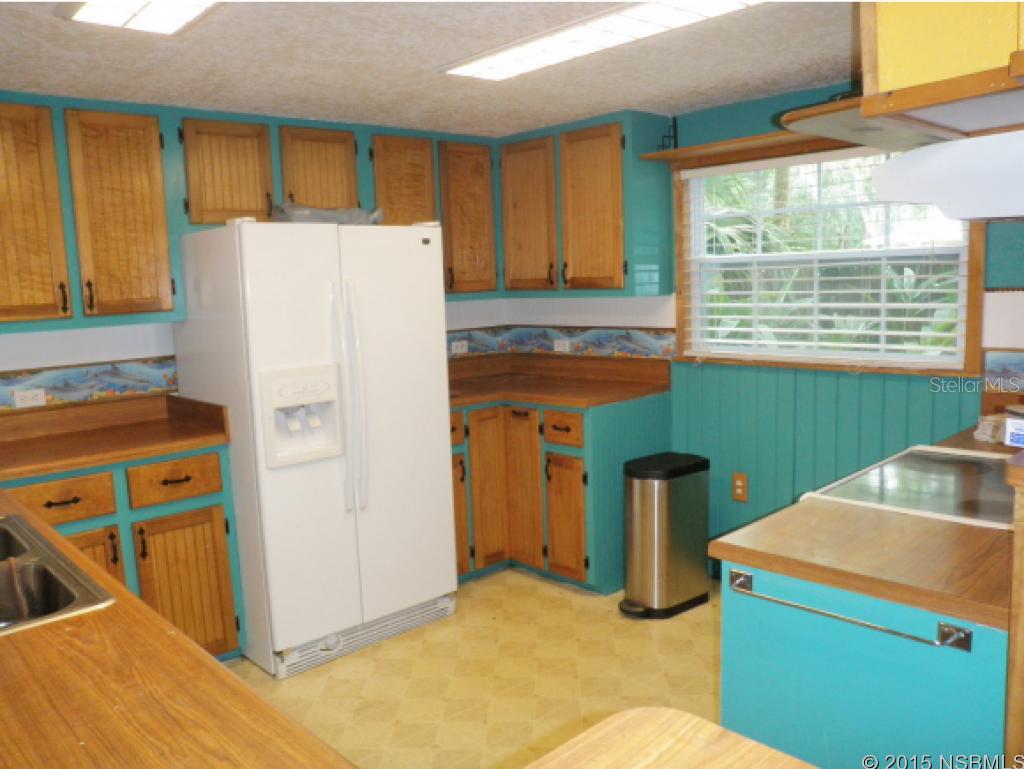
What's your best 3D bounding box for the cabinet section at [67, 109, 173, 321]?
[{"bbox_3d":[-1.589,-0.662,3.280,0.331,0.757,0.310,-10,11,-42],"label":"cabinet section"}]

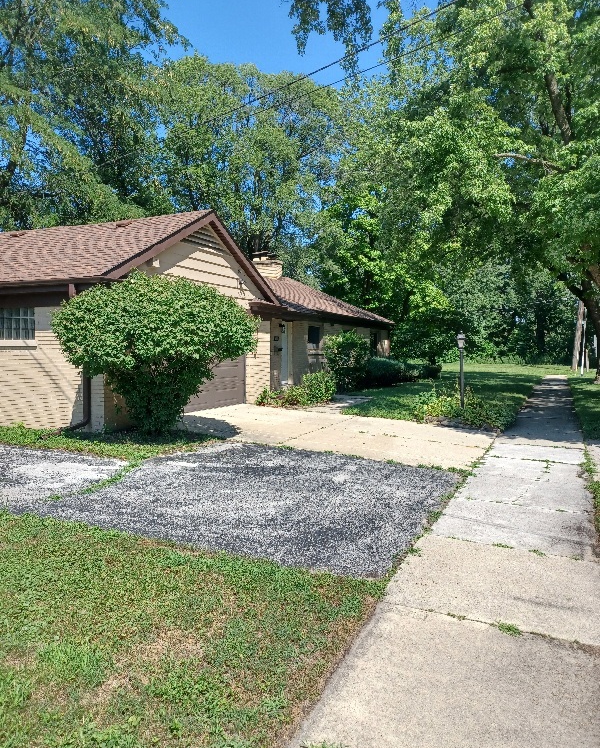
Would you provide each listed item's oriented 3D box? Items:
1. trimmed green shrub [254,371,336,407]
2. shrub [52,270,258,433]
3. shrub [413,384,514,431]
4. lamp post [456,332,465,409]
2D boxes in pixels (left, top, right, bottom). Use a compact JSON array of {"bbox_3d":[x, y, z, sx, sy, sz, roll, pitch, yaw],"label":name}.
[{"bbox_3d":[-0.071,0.332,13.622,1.650,0.840,0.850,1,2,25],"label":"trimmed green shrub"},{"bbox_3d":[-2.326,-0.339,9.294,3.150,2.620,2.850,-1,2,-14],"label":"shrub"},{"bbox_3d":[3.200,0.605,11.181,1.600,0.660,1.700,1,2,25],"label":"shrub"},{"bbox_3d":[3.578,-0.057,12.807,0.200,1.740,0.200,0,2,0],"label":"lamp post"}]

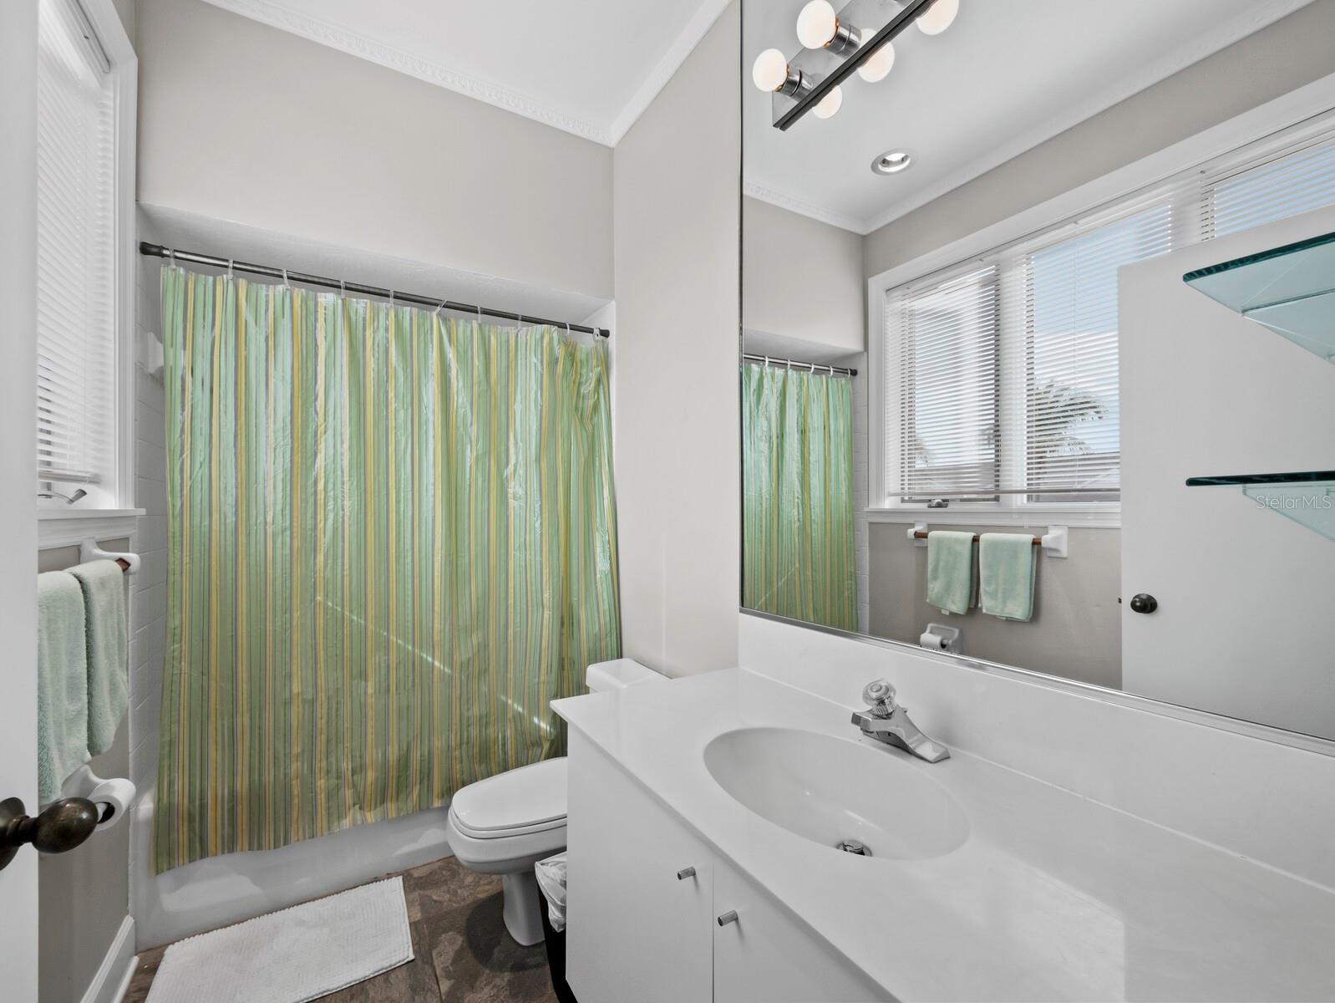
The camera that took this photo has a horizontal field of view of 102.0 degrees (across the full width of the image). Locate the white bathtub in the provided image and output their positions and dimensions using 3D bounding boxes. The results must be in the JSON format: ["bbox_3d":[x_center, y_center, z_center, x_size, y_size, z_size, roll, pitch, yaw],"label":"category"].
[{"bbox_3d":[-1.070,1.088,2.270,1.527,0.390,0.760,0,0,-32],"label":"white bathtub"}]

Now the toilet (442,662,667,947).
[{"bbox_3d":[-0.324,0.952,1.765,0.770,0.645,0.490,0,0,-32],"label":"toilet"}]

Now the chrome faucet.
[{"bbox_3d":[0.442,0.428,1.082,0.180,0.143,0.157,0,0,-32],"label":"chrome faucet"}]

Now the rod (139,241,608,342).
[{"bbox_3d":[-0.903,-0.737,1.997,1.527,0.035,0.035,0,0,-32],"label":"rod"}]

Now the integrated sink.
[{"bbox_3d":[0.275,0.567,0.979,0.347,0.135,0.487,0,0,-32],"label":"integrated sink"}]

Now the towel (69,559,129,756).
[{"bbox_3d":[-1.147,0.323,1.073,0.085,0.385,0.225,0,0,-32],"label":"towel"}]

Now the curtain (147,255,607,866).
[{"bbox_3d":[-0.859,0.175,1.964,1.480,1.760,0.140,0,0,-32],"label":"curtain"}]

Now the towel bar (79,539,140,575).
[{"bbox_3d":[-1.103,0.160,0.975,0.095,0.130,0.710,0,0,-32],"label":"towel bar"}]

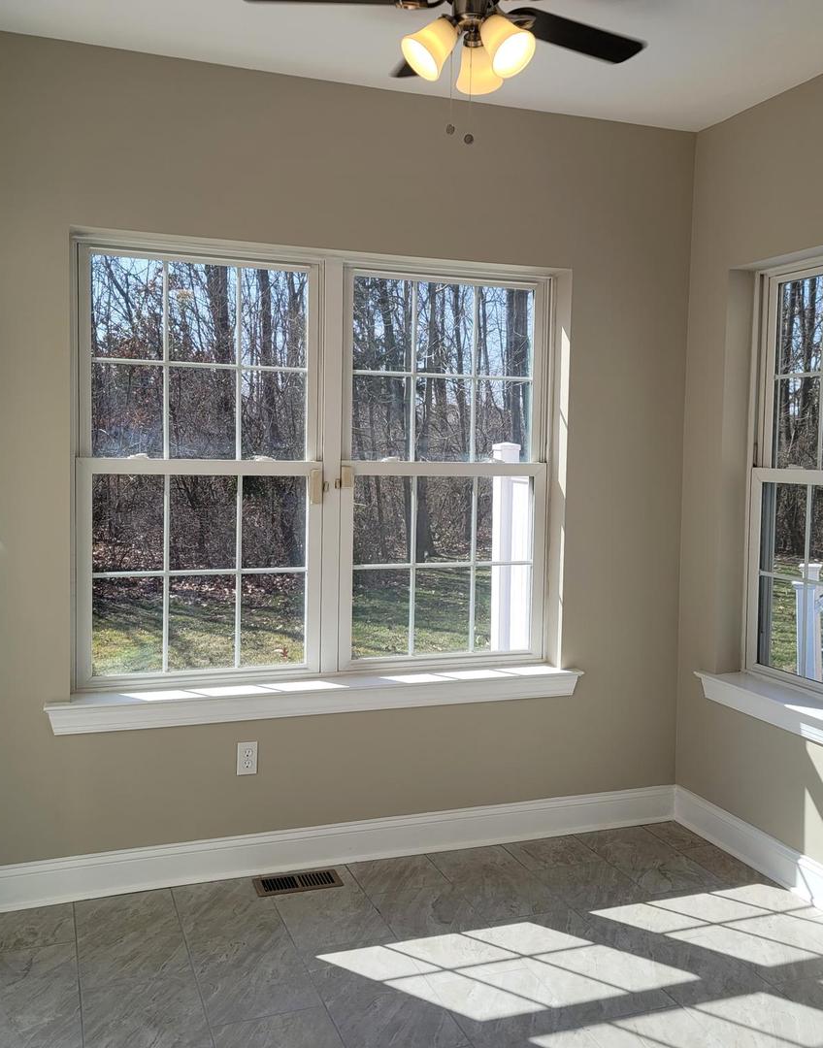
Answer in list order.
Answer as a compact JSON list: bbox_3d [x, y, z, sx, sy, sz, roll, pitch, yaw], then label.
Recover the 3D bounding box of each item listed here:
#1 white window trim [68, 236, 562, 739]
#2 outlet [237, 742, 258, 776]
[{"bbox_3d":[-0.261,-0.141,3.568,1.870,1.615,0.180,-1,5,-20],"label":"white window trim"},{"bbox_3d":[-0.565,0.813,3.490,0.071,0.114,0.012,-1,5,-20],"label":"outlet"}]

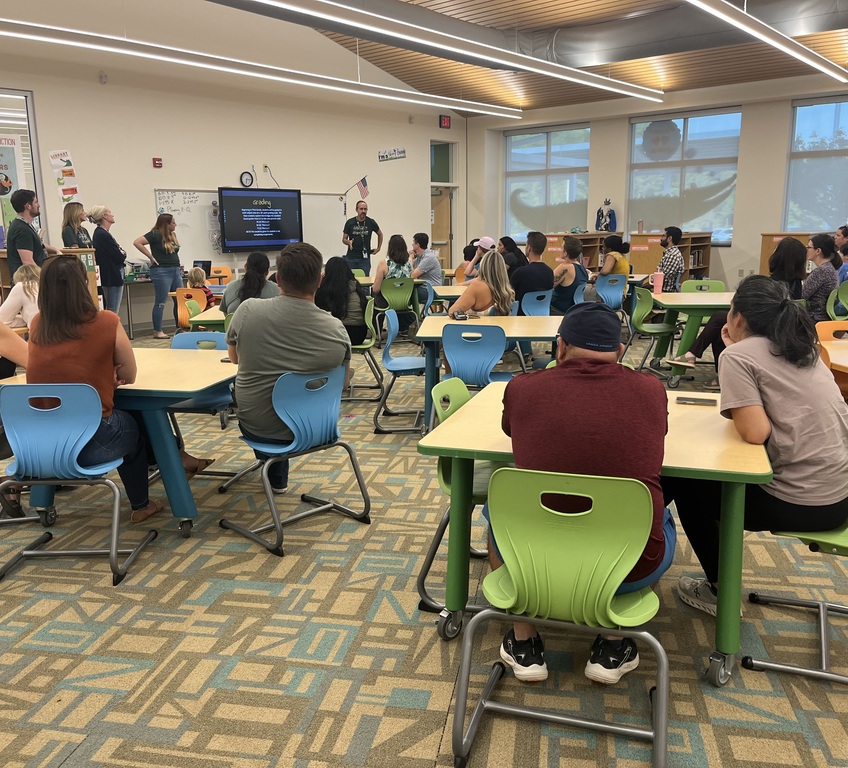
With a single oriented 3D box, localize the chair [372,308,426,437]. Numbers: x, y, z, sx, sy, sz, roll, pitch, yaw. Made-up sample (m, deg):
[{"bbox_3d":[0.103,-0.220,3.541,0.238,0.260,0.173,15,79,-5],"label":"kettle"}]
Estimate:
[{"bbox_3d":[-0.086,-0.103,5.440,0.520,0.815,0.500,0,12,3],"label":"chair"}]

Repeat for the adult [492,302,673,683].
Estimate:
[{"bbox_3d":[0.433,0.322,2.131,0.540,1.090,0.790,2,11,14],"label":"adult"}]

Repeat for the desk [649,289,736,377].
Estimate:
[{"bbox_3d":[2.665,-0.416,7.067,1.120,0.710,1.130,1,12,7],"label":"desk"}]

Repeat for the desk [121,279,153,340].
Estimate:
[{"bbox_3d":[-3.568,-1.063,10.594,0.720,0.740,1.550,7,14,37],"label":"desk"}]

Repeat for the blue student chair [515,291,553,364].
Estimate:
[{"bbox_3d":[0.832,-0.426,6.904,0.520,0.830,0.540,-12,16,-41],"label":"blue student chair"}]

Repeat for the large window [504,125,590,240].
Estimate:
[{"bbox_3d":[2.392,-3.952,15.463,2.000,2.320,0.120,9,16,40],"label":"large window"}]

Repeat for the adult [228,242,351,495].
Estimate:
[{"bbox_3d":[-0.650,0.009,3.635,0.580,1.335,0.880,-4,12,-18],"label":"adult"}]

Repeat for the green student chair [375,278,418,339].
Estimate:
[{"bbox_3d":[-0.307,-0.831,9.009,0.500,0.790,0.490,-2,11,-5],"label":"green student chair"}]

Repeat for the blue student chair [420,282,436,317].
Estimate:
[{"bbox_3d":[0.261,-0.727,8.421,0.490,0.780,0.500,0,11,6],"label":"blue student chair"}]

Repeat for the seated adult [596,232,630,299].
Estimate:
[{"bbox_3d":[2.007,-1.055,8.823,0.800,1.270,0.500,6,13,29],"label":"seated adult"}]

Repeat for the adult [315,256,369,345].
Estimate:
[{"bbox_3d":[-0.740,-0.507,6.650,0.520,1.140,0.780,-8,14,-30],"label":"adult"}]

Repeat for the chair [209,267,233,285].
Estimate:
[{"bbox_3d":[-2.946,-1.275,11.458,0.500,0.810,0.500,-7,12,-29],"label":"chair"}]

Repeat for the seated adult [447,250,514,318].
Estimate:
[{"bbox_3d":[0.454,-0.477,6.253,0.760,1.210,0.540,10,15,41],"label":"seated adult"}]

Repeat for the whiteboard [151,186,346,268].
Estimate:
[{"bbox_3d":[-2.524,-2.414,12.214,0.050,1.200,3.680,9,16,40],"label":"whiteboard"}]

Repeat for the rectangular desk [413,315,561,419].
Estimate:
[{"bbox_3d":[0.520,-0.032,5.283,1.020,0.735,1.030,1,12,7],"label":"rectangular desk"}]

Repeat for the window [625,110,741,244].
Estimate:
[{"bbox_3d":[4.000,-3.137,11.855,1.700,2.030,0.120,6,13,33],"label":"window"}]

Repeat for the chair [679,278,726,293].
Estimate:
[{"bbox_3d":[2.783,-0.595,7.664,0.500,0.815,0.520,1,12,8],"label":"chair"}]

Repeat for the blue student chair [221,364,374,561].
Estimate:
[{"bbox_3d":[-0.583,0.267,3.374,0.480,0.770,0.500,10,15,43],"label":"blue student chair"}]

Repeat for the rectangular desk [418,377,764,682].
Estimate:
[{"bbox_3d":[0.640,0.480,2.835,1.045,0.735,1.020,3,13,19],"label":"rectangular desk"}]

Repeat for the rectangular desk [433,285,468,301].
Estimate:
[{"bbox_3d":[0.728,-0.604,8.096,1.100,0.710,1.120,0,12,4],"label":"rectangular desk"}]

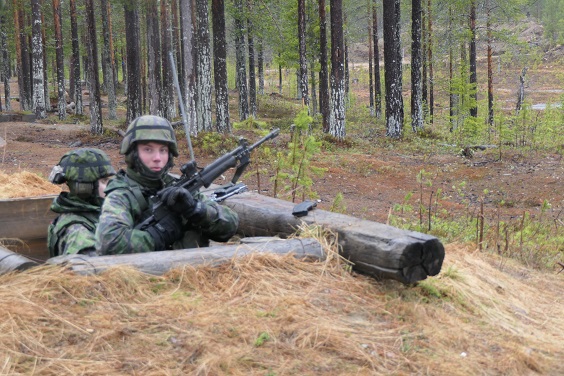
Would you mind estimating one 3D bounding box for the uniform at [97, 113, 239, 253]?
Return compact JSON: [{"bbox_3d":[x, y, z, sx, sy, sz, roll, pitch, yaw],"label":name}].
[{"bbox_3d":[-0.507,0.503,5.334,0.570,1.680,0.450,-6,7,-38],"label":"uniform"}]

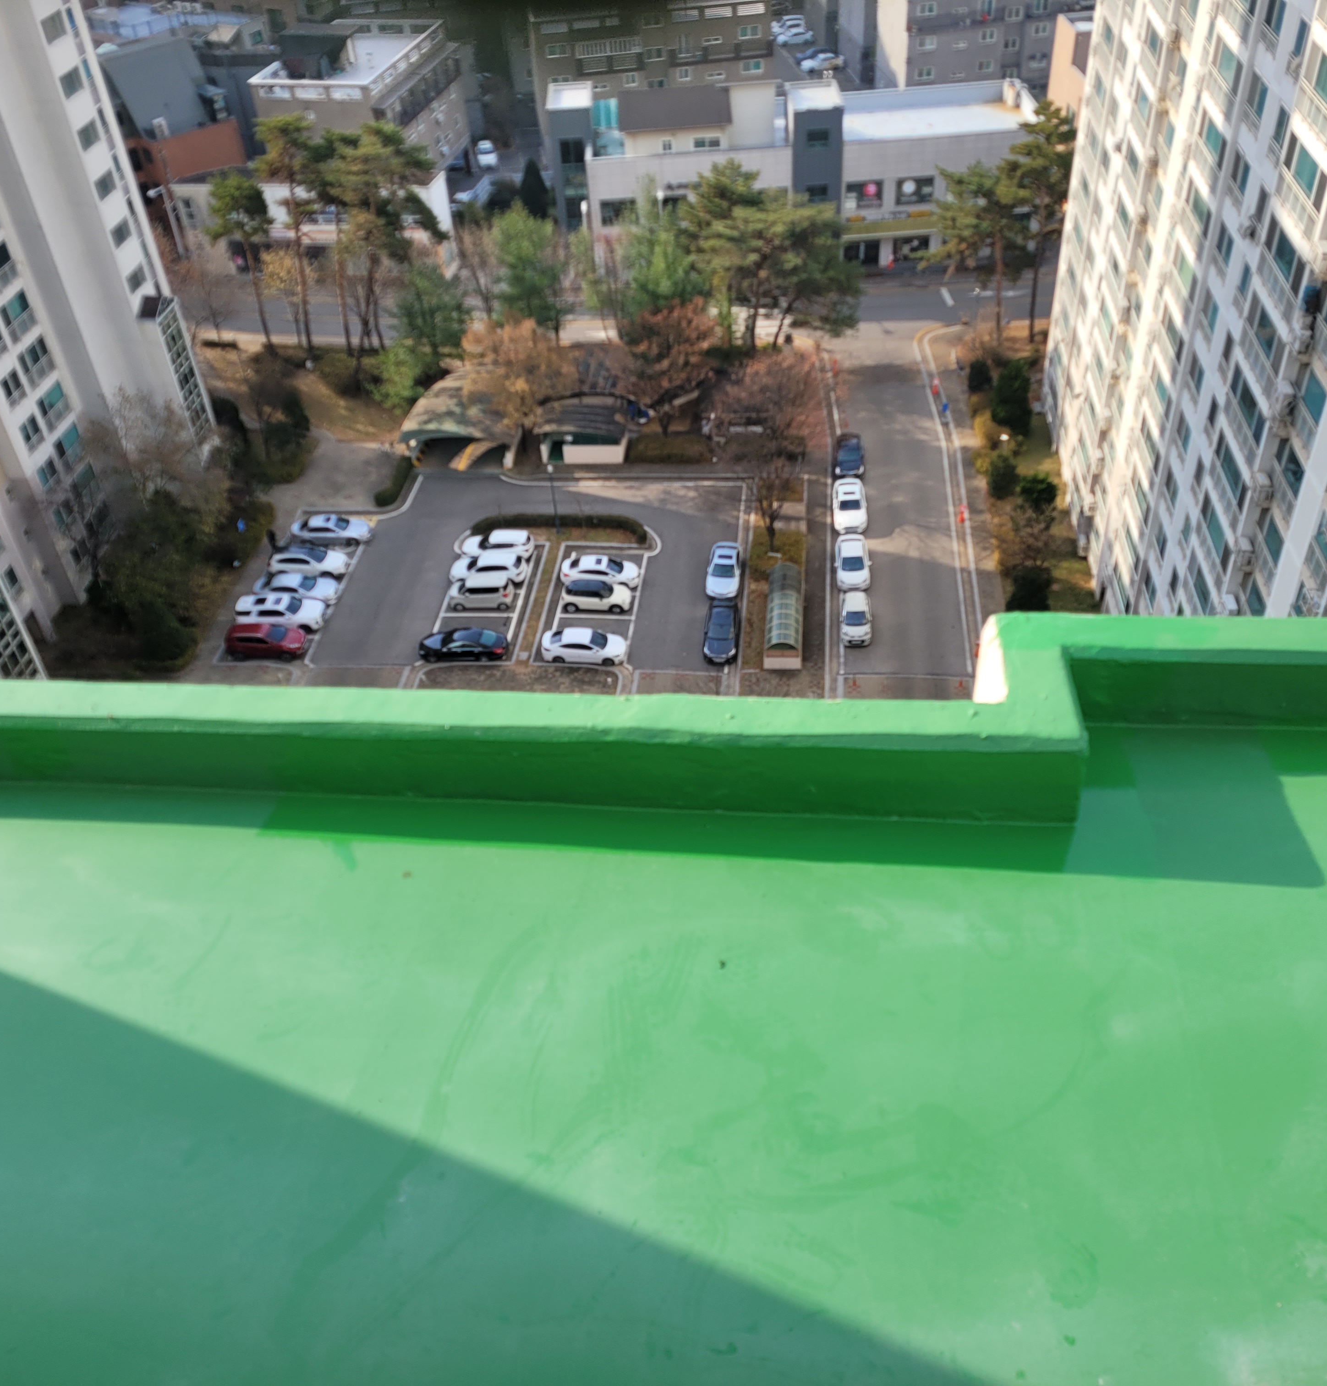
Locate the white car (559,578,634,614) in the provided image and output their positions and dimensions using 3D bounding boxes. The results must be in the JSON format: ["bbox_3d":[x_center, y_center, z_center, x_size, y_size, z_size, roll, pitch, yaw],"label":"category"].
[{"bbox_3d":[-3.753,-5.512,78.144,3.850,1.440,1.730,1,41,7],"label":"white car"}]

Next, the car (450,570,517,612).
[{"bbox_3d":[-10.349,-5.793,78.906,3.620,1.700,1.600,1,41,7],"label":"car"}]

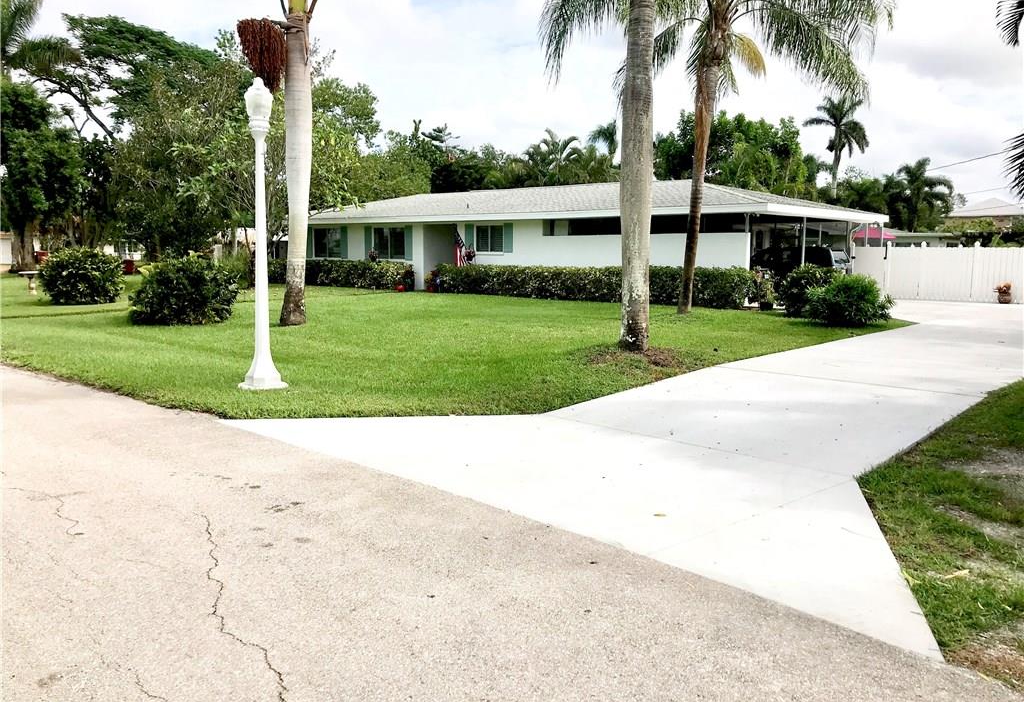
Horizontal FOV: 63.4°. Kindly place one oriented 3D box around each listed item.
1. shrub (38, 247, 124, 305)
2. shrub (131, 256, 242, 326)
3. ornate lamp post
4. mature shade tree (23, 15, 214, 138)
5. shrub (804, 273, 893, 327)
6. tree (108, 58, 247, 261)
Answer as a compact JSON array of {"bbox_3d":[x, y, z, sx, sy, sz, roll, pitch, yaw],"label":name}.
[{"bbox_3d":[-12.584,-2.221,24.313,2.450,1.620,2.300,0,7,0],"label":"shrub"},{"bbox_3d":[-7.189,-1.364,18.273,2.400,1.430,2.200,0,7,0],"label":"shrub"},{"bbox_3d":[-2.787,-1.316,9.510,0.530,3.530,0.530,0,7,0],"label":"ornate lamp post"},{"bbox_3d":[-18.986,-10.271,42.045,10.500,13.150,10.000,0,7,0],"label":"mature shade tree"},{"bbox_3d":[7.082,-1.092,17.501,1.900,1.090,1.700,0,7,0],"label":"shrub"},{"bbox_3d":[-11.517,-6.154,29.461,5.500,8.130,5.300,0,7,0],"label":"tree"}]

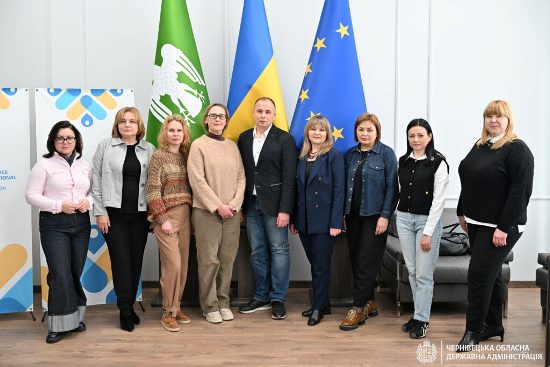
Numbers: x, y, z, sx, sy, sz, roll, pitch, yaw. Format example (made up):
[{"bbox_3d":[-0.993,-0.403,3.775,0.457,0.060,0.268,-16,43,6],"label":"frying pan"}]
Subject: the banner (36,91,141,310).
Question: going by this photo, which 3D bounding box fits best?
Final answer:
[{"bbox_3d":[-1.531,0.133,4.679,0.800,1.795,0.060,-1,4,-17],"label":"banner"}]

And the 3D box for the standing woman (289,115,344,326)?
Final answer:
[{"bbox_3d":[0.338,0.286,4.543,0.450,1.655,0.310,1,4,20],"label":"standing woman"}]

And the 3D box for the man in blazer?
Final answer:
[{"bbox_3d":[-0.066,0.200,4.675,0.500,1.810,0.330,1,4,18],"label":"man in blazer"}]

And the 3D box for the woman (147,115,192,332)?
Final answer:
[{"bbox_3d":[-0.826,0.294,4.427,0.410,1.652,0.340,-2,4,-25],"label":"woman"}]

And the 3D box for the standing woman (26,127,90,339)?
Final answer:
[{"bbox_3d":[-1.583,0.342,4.157,0.470,1.589,0.350,-2,4,-28],"label":"standing woman"}]

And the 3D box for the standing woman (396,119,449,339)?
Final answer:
[{"bbox_3d":[1.104,0.328,4.236,0.410,1.607,0.320,2,4,30],"label":"standing woman"}]

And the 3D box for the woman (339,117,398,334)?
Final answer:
[{"bbox_3d":[0.754,0.285,4.465,0.440,1.666,0.360,2,4,28],"label":"woman"}]

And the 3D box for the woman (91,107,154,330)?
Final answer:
[{"bbox_3d":[-1.172,0.268,4.400,0.480,1.708,0.320,-1,4,-20],"label":"woman"}]

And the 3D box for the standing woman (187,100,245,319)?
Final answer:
[{"bbox_3d":[-0.480,0.237,4.554,0.440,1.751,0.310,-1,4,-12],"label":"standing woman"}]

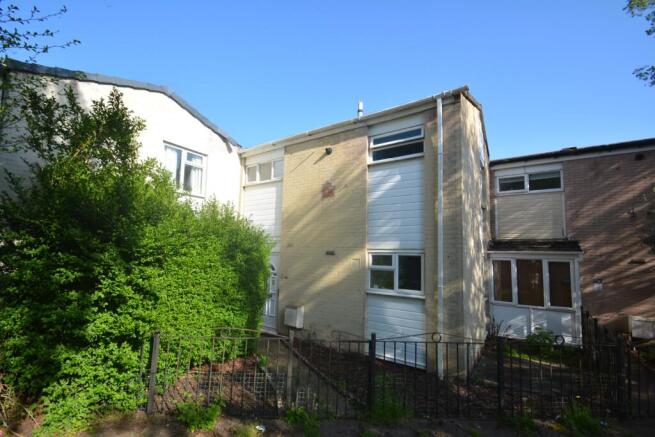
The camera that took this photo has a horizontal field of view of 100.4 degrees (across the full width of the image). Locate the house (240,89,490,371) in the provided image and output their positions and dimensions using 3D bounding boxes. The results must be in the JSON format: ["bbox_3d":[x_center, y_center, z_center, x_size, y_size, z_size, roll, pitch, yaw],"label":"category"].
[{"bbox_3d":[1.387,0.175,8.800,6.540,6.160,5.440,-3,-7,36],"label":"house"}]

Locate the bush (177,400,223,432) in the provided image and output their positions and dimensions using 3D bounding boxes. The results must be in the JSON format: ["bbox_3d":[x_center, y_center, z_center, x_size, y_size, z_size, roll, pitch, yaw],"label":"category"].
[{"bbox_3d":[-1.455,2.250,3.103,0.500,0.300,0.420,2,-6,0],"label":"bush"}]

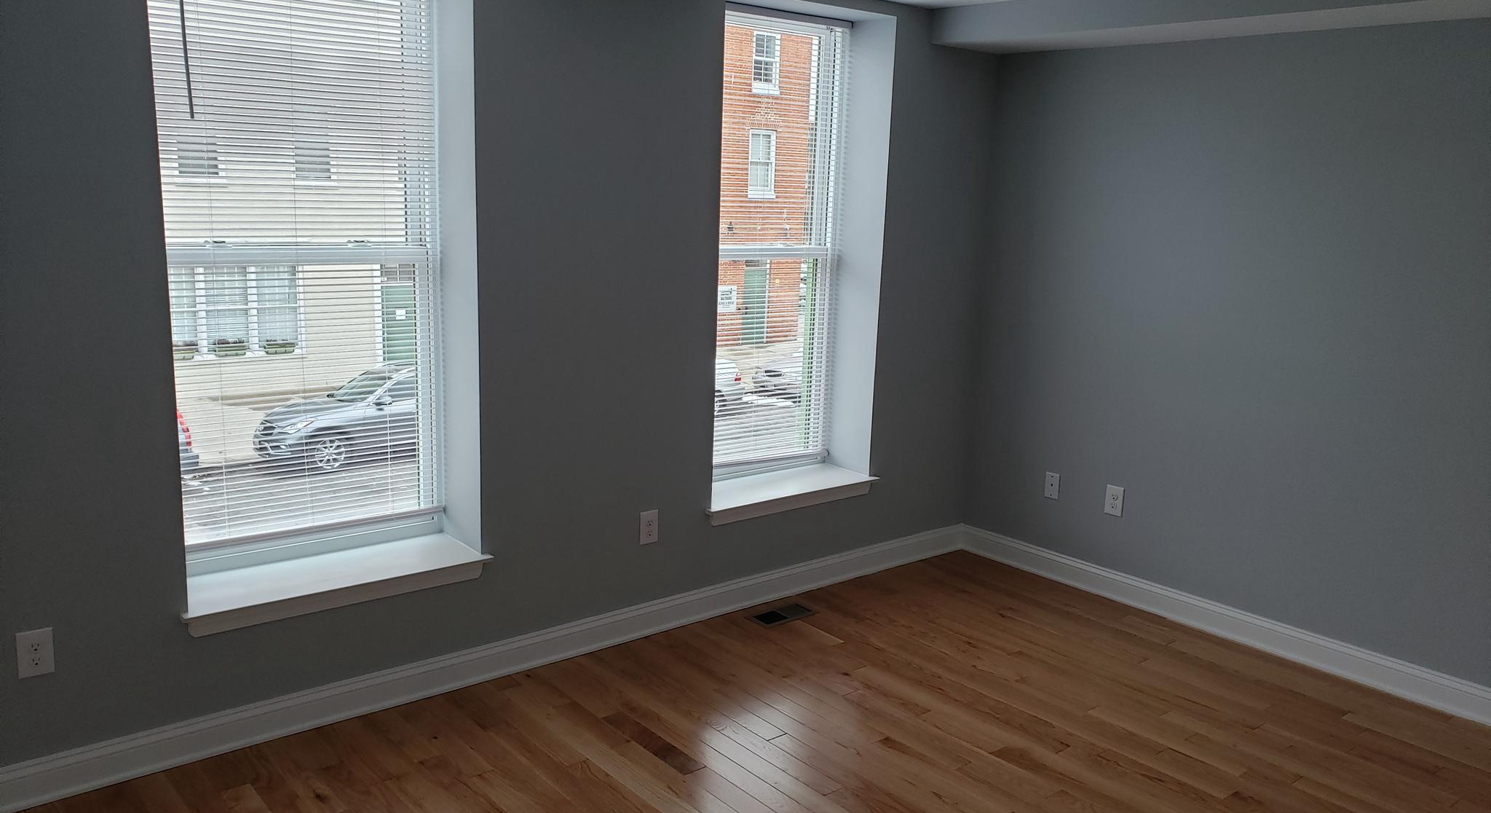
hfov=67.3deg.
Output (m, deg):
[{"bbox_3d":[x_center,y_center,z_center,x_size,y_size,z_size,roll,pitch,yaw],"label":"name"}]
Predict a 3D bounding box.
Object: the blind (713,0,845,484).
[{"bbox_3d":[0.071,-0.655,4.643,0.877,1.884,0.040,-7,14,-39],"label":"blind"}]

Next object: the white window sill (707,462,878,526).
[{"bbox_3d":[0.119,0.367,4.720,0.945,0.067,0.336,-7,14,-39],"label":"white window sill"}]

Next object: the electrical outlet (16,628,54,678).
[{"bbox_3d":[-1.859,0.647,2.935,0.079,0.123,0.008,-7,14,-39],"label":"electrical outlet"}]

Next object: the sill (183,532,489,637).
[{"bbox_3d":[-1.308,0.552,3.544,0.952,0.067,0.340,-7,14,-39],"label":"sill"}]

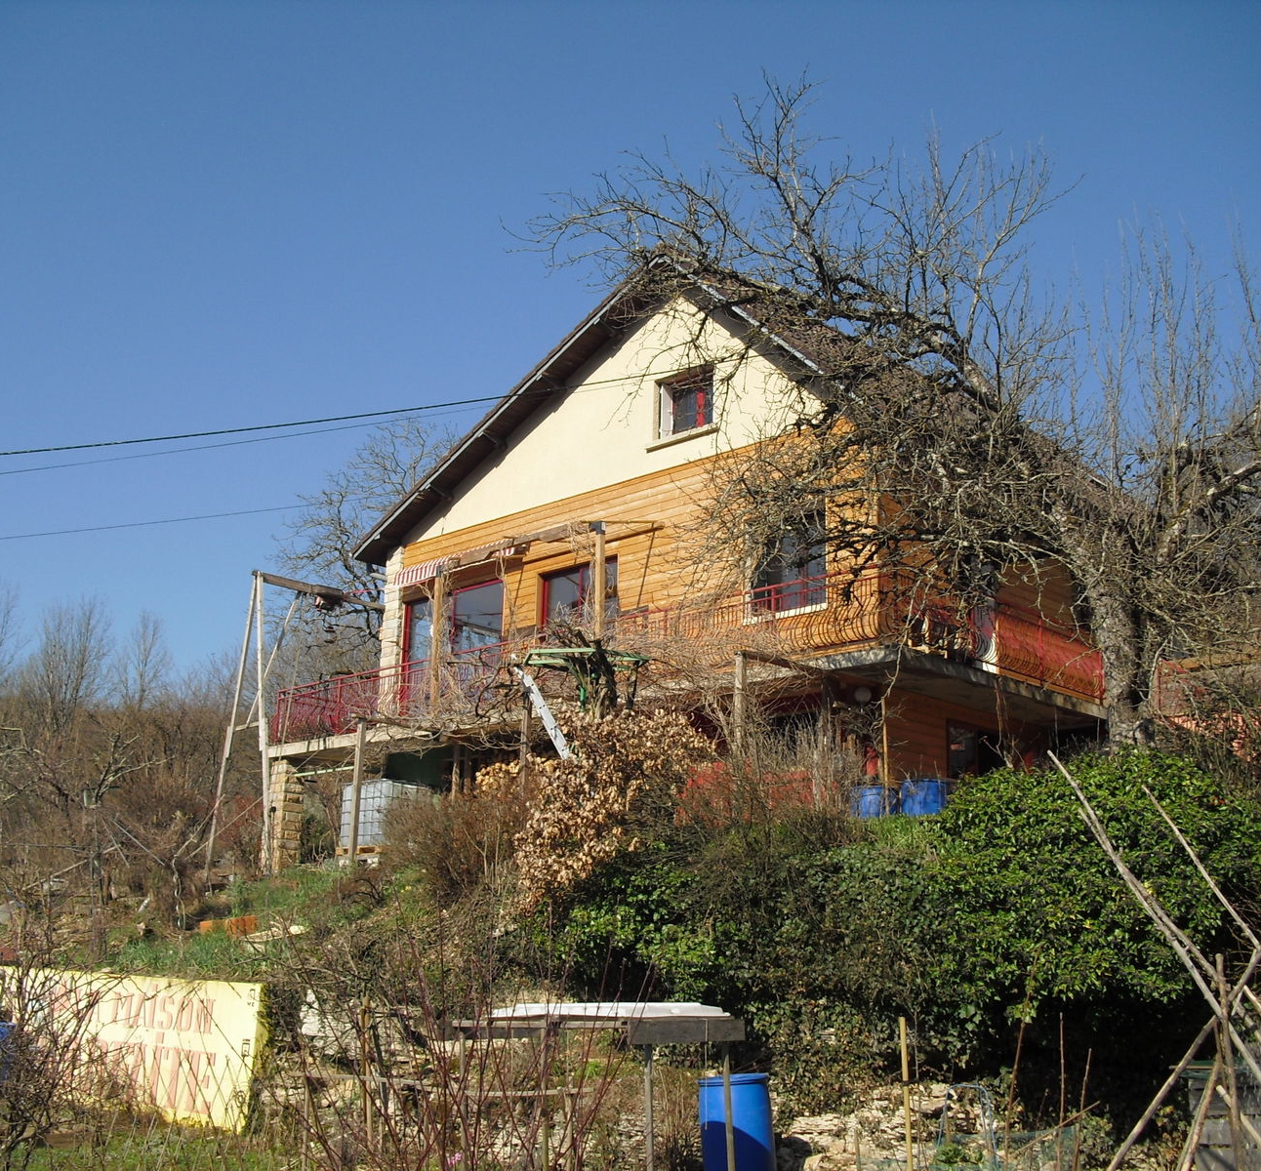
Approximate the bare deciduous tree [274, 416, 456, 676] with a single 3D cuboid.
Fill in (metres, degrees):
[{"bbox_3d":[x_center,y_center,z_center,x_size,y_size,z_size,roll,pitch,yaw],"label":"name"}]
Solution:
[{"bbox_3d":[-4.555,0.558,35.353,6.800,9.220,6.800,-12,-20,41],"label":"bare deciduous tree"}]

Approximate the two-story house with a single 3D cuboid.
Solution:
[{"bbox_3d":[2.631,0.761,27.719,12.474,8.930,11.907,-12,-20,41],"label":"two-story house"}]

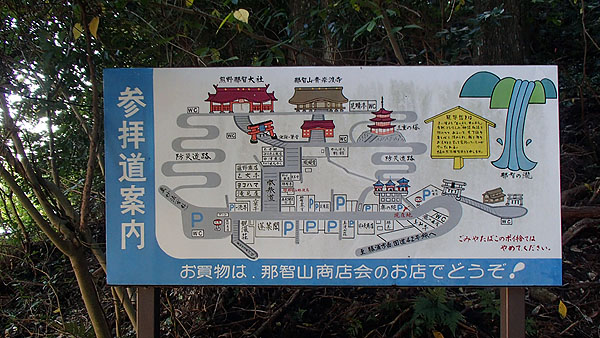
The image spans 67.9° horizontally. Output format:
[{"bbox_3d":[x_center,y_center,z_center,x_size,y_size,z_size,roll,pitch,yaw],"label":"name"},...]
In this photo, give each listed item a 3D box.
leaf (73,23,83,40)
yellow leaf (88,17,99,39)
[{"bbox_3d":[-1.421,-0.879,2.850,0.068,0.108,0.025,-1,1,-14],"label":"leaf"},{"bbox_3d":[-1.317,-0.902,2.850,0.066,0.140,0.030,-1,1,-14],"label":"yellow leaf"}]

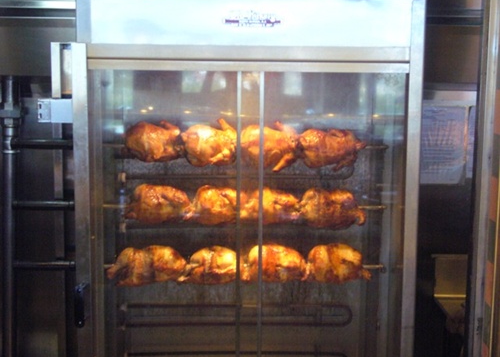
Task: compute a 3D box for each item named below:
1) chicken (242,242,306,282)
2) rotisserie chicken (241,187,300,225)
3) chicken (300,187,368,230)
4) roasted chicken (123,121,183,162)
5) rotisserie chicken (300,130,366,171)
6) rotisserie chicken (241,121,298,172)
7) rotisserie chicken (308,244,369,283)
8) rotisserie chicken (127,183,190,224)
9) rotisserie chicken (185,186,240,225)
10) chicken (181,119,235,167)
[{"bbox_3d":[0.083,0.287,2.829,0.210,0.124,0.140,0,8,-2],"label":"chicken"},{"bbox_3d":[0.069,0.092,2.803,0.194,0.120,0.140,0,8,-2],"label":"rotisserie chicken"},{"bbox_3d":[0.279,0.101,2.811,0.218,0.130,0.140,0,8,-2],"label":"chicken"},{"bbox_3d":[-0.318,-0.120,2.760,0.185,0.125,0.150,0,8,-2],"label":"roasted chicken"},{"bbox_3d":[0.274,-0.096,2.785,0.219,0.135,0.150,0,8,-2],"label":"rotisserie chicken"},{"bbox_3d":[0.065,-0.106,2.776,0.186,0.154,0.150,0,8,-2],"label":"rotisserie chicken"},{"bbox_3d":[0.300,0.288,2.837,0.217,0.125,0.140,0,8,-2],"label":"rotisserie chicken"},{"bbox_3d":[-0.304,0.085,2.788,0.207,0.126,0.140,0,8,-2],"label":"rotisserie chicken"},{"bbox_3d":[-0.120,0.090,2.796,0.191,0.123,0.140,0,8,-2],"label":"rotisserie chicken"},{"bbox_3d":[-0.138,-0.120,2.880,0.200,0.165,0.155,0,7,-2],"label":"chicken"}]

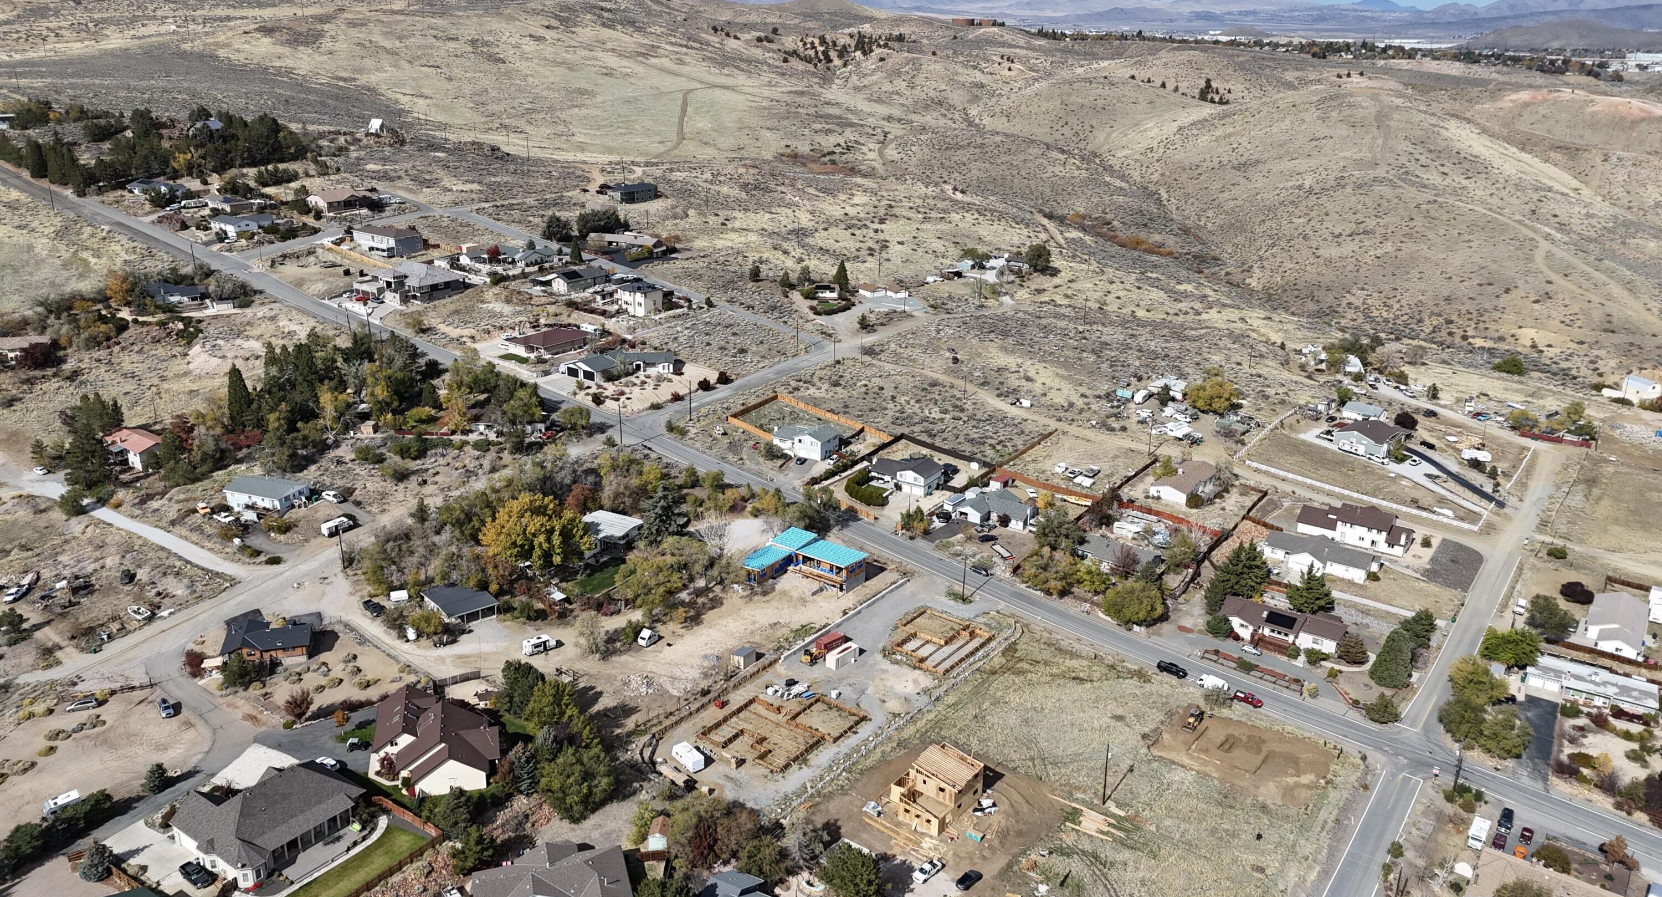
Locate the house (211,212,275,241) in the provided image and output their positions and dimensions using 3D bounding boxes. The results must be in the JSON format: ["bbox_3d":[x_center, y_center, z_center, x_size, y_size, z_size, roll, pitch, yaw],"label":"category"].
[{"bbox_3d":[-210.670,-80.950,414.380,18.520,5.850,17.060,17,27,37],"label":"house"}]

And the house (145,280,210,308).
[{"bbox_3d":[-185.880,-43.660,327.000,14.000,4.700,9.300,6,22,14],"label":"house"}]

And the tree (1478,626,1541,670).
[{"bbox_3d":[137.900,40.470,234.000,11.200,7.400,10.000,0,21,0],"label":"tree"}]

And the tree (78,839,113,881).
[{"bbox_3d":[-100.830,56.110,157.650,4.300,5.800,4.300,0,21,0],"label":"tree"}]

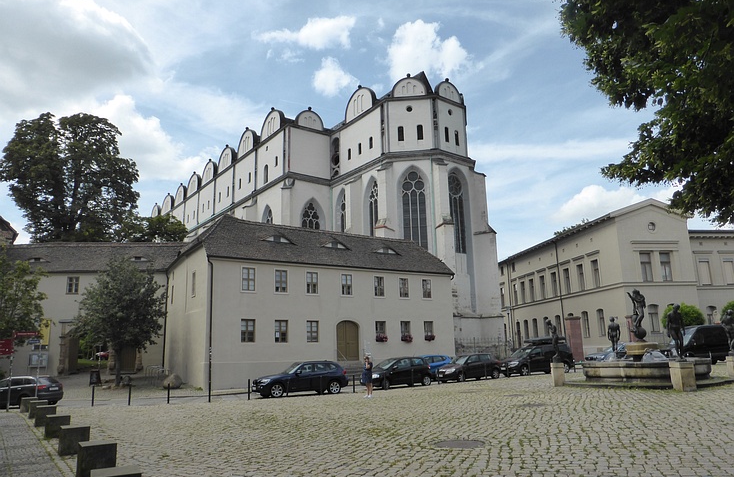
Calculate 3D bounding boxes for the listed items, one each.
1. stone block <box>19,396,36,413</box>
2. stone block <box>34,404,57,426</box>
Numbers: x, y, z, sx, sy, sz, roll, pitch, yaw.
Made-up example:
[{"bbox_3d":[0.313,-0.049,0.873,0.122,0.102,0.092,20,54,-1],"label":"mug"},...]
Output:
[{"bbox_3d":[-13.373,6.601,21.002,0.500,0.510,0.500,5,-14,-29],"label":"stone block"},{"bbox_3d":[-9.647,5.345,15.964,0.510,0.520,0.510,6,-14,-30],"label":"stone block"}]

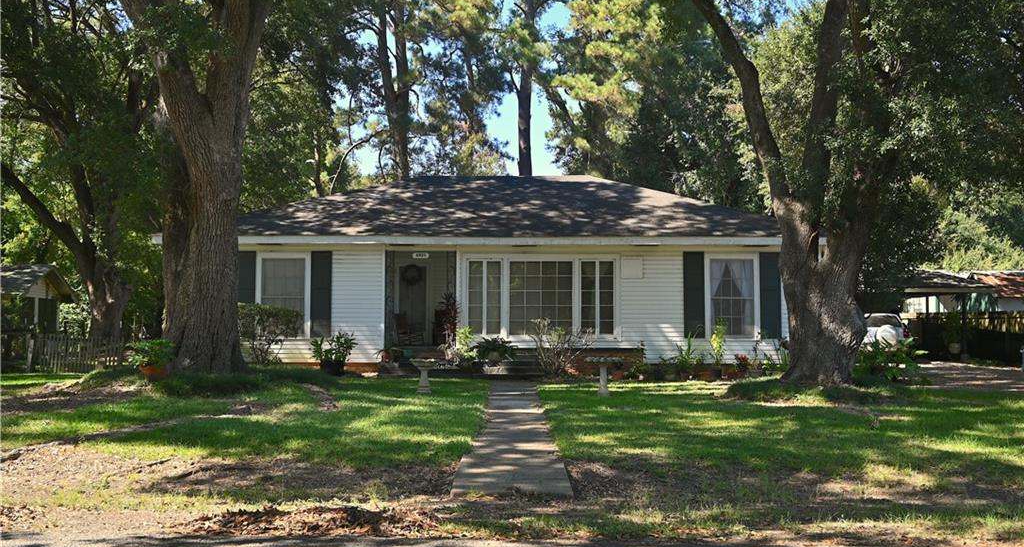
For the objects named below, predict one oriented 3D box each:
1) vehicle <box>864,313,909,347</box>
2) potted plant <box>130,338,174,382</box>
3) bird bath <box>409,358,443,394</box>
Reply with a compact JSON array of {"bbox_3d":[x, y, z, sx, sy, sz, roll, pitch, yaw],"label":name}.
[{"bbox_3d":[12.114,2.237,35.002,1.770,1.680,4.350,0,-3,3],"label":"vehicle"},{"bbox_3d":[-6.715,1.627,19.140,0.842,0.783,0.800,0,-3,0],"label":"potted plant"},{"bbox_3d":[-1.614,1.890,18.825,0.543,0.651,0.543,0,-3,0],"label":"bird bath"}]

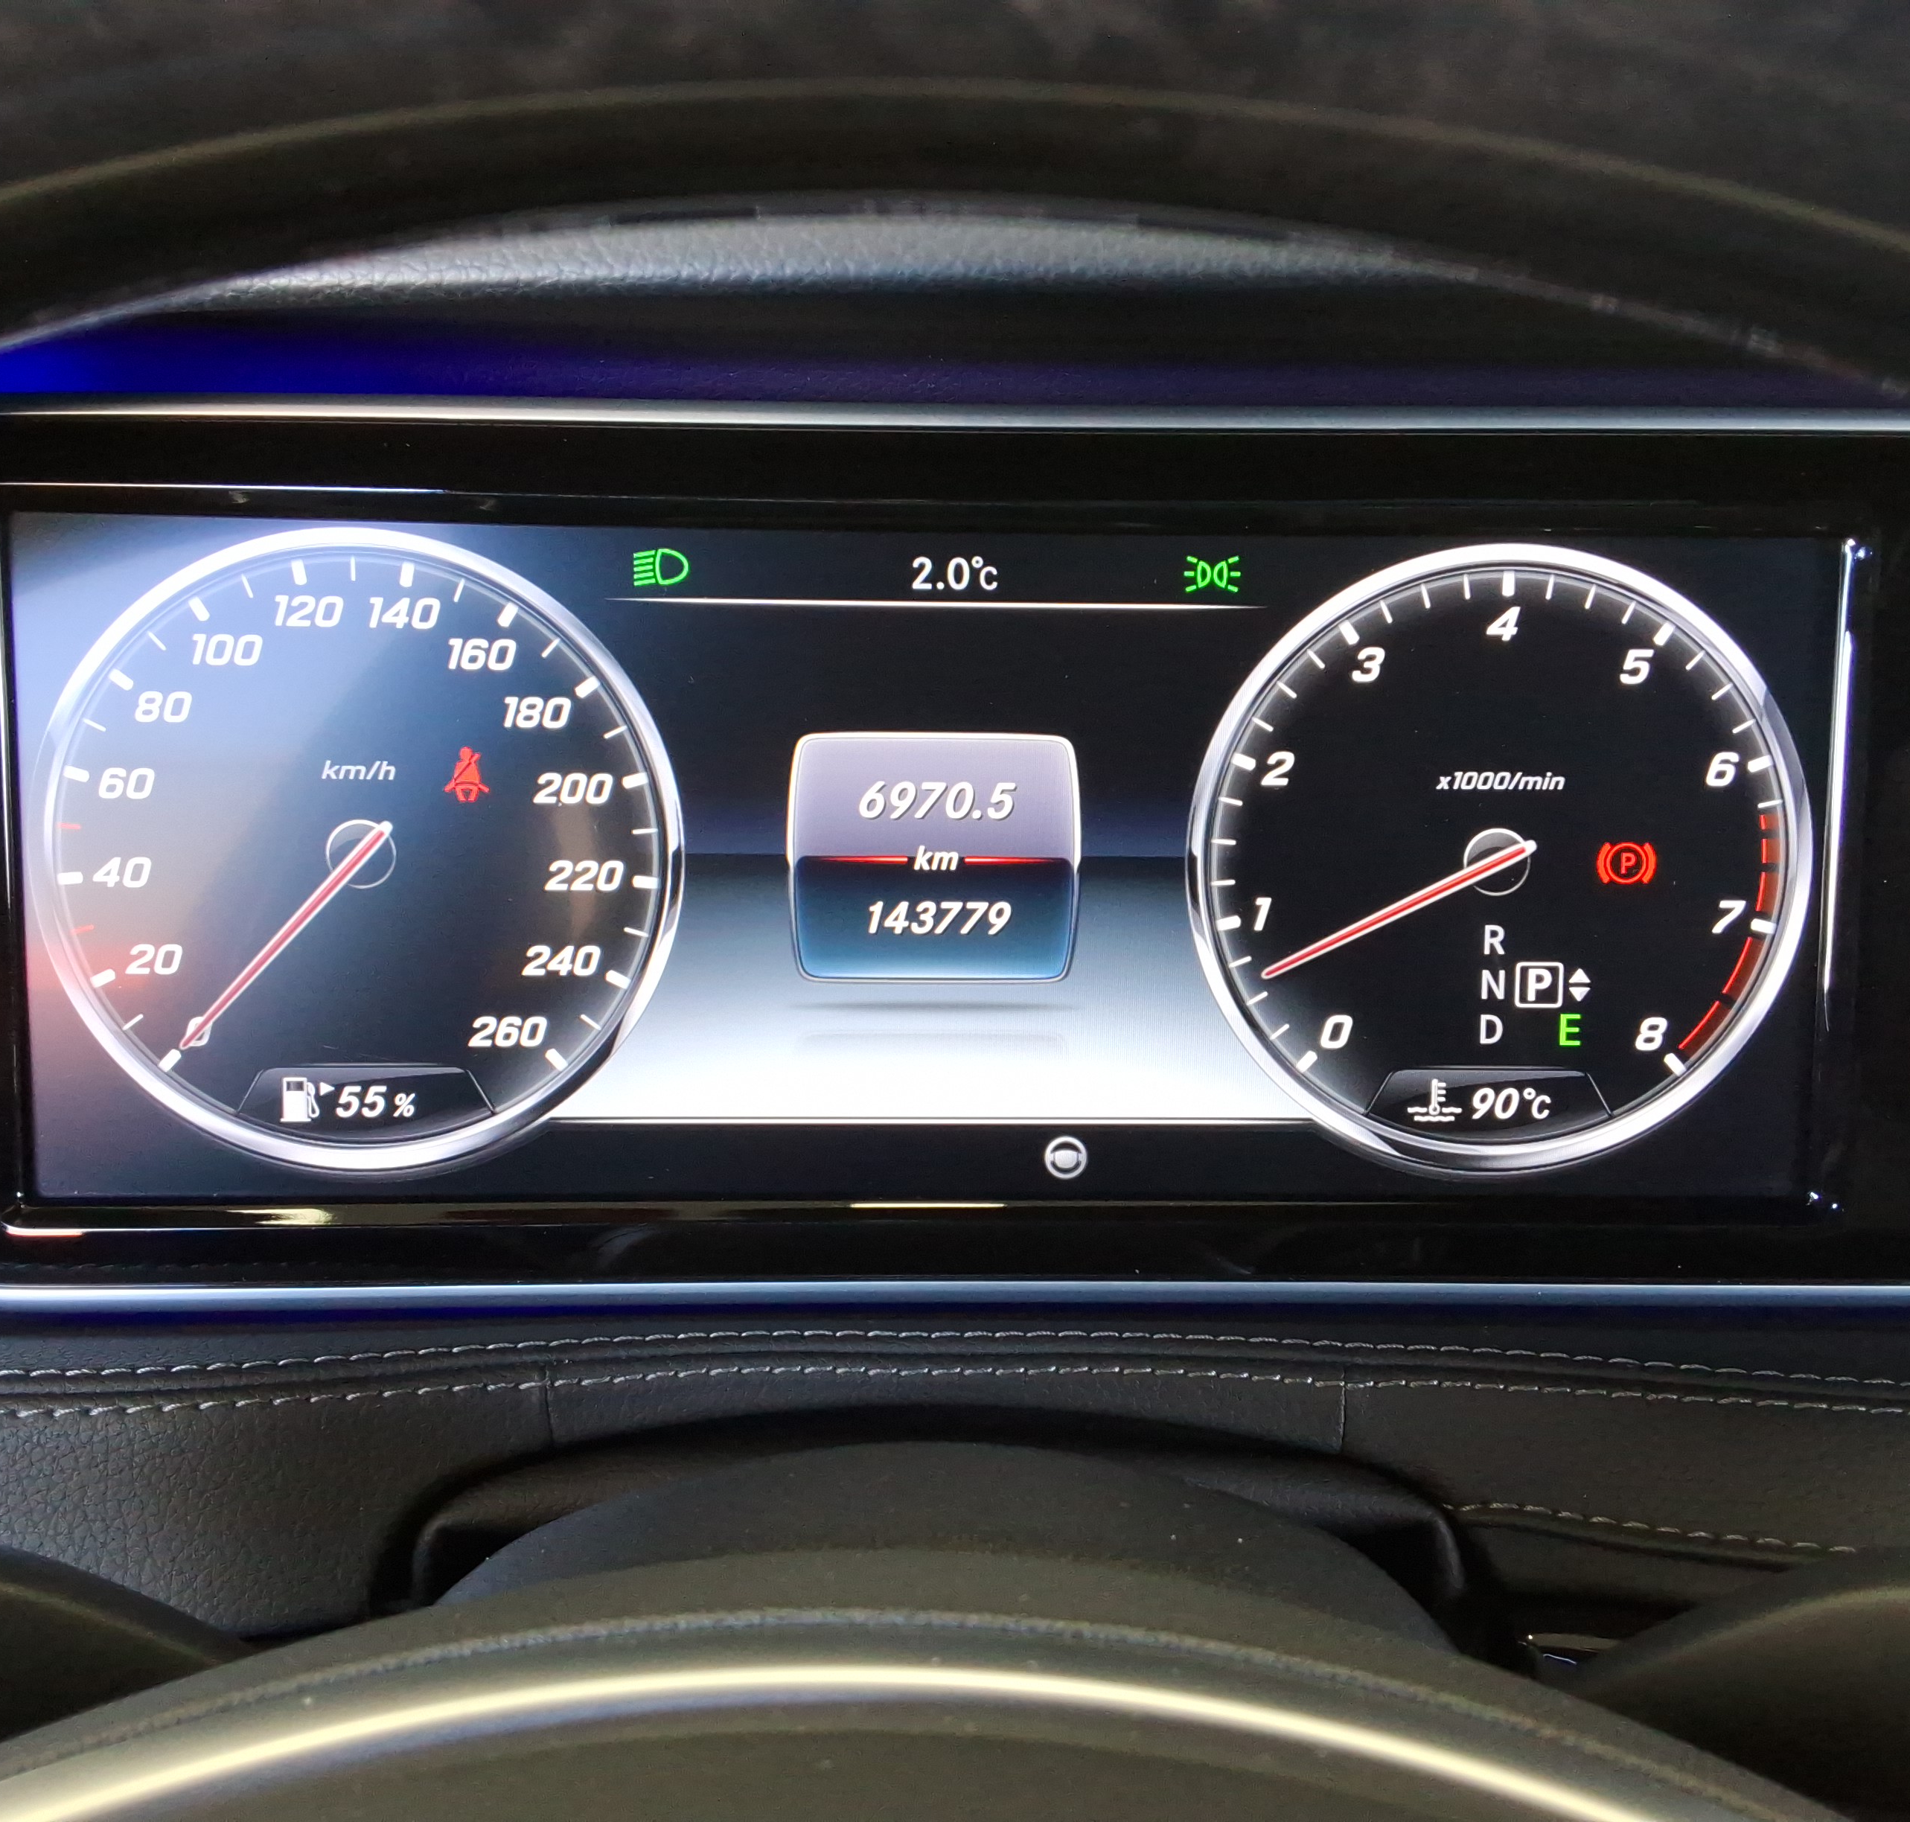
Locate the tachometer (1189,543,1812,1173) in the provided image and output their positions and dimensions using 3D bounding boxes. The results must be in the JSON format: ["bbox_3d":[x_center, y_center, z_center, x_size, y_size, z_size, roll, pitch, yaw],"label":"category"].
[{"bbox_3d":[0.091,-0.008,0.330,0.105,0.105,0.010,0,5,-2],"label":"tachometer"}]

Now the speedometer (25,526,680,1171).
[{"bbox_3d":[-0.096,-0.009,0.322,0.105,0.105,0.010,0,5,-2],"label":"speedometer"}]

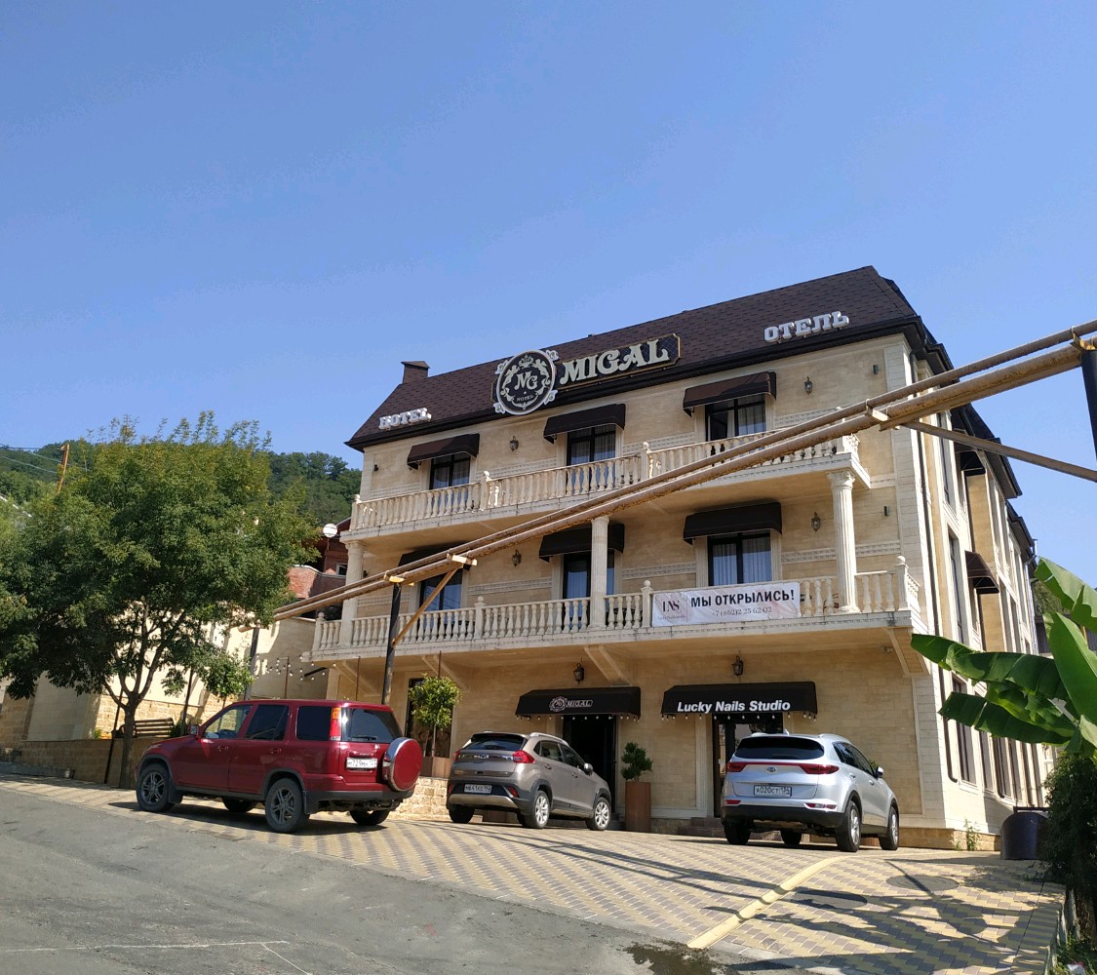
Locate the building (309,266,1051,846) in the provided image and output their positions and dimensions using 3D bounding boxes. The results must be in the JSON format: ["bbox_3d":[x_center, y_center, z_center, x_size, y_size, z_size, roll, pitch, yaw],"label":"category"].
[{"bbox_3d":[5.320,3.808,28.026,16.300,12.500,19.000,-9,-22,31],"label":"building"}]

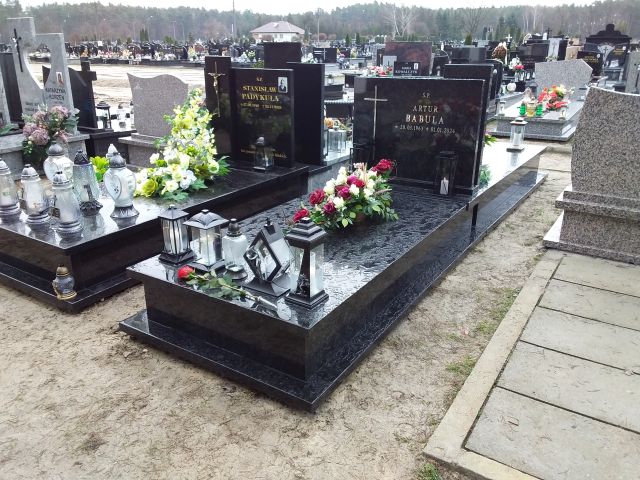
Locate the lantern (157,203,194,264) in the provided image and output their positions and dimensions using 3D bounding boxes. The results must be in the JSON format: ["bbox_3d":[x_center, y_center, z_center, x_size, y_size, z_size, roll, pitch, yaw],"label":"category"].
[{"bbox_3d":[-0.701,-0.041,2.506,0.136,0.262,0.136,15,26,36],"label":"lantern"}]

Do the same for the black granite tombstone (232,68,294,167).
[{"bbox_3d":[-0.474,-1.041,4.422,0.617,0.784,0.069,13,24,31],"label":"black granite tombstone"}]

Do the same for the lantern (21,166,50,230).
[{"bbox_3d":[-1.677,-0.278,3.030,0.144,0.332,0.144,-12,23,-28],"label":"lantern"}]

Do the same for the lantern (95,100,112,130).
[{"bbox_3d":[-2.599,-1.496,6.246,0.172,0.355,0.172,13,24,31],"label":"lantern"}]

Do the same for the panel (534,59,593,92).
[{"bbox_3d":[4.195,-2.795,8.984,0.901,0.673,0.124,13,24,31],"label":"panel"}]

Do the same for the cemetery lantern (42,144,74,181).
[{"bbox_3d":[-1.751,-0.467,3.489,0.180,0.388,0.172,13,24,31],"label":"cemetery lantern"}]

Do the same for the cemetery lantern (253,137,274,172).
[{"bbox_3d":[-0.435,-0.660,3.957,0.112,0.224,0.112,13,24,31],"label":"cemetery lantern"}]

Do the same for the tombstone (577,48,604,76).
[{"bbox_3d":[6.859,-4.447,13.114,0.630,0.589,0.093,13,24,31],"label":"tombstone"}]

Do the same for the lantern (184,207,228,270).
[{"bbox_3d":[-0.472,-0.013,2.189,0.136,0.244,0.136,13,24,31],"label":"lantern"}]

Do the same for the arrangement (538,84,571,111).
[{"bbox_3d":[3.823,-2.337,8.466,0.470,0.397,0.366,13,24,31],"label":"arrangement"}]

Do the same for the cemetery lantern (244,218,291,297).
[{"bbox_3d":[-0.233,0.054,2.218,0.212,0.317,0.128,13,24,31],"label":"cemetery lantern"}]

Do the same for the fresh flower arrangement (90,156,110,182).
[{"bbox_3d":[-2.055,-0.631,4.857,0.199,0.287,0.188,13,24,31],"label":"fresh flower arrangement"}]

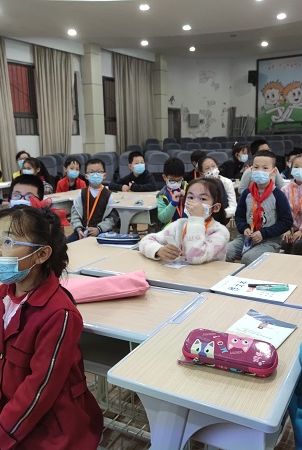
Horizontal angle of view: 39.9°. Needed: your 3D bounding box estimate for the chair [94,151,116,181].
[{"bbox_3d":[-0.986,-0.860,8.169,0.540,1.059,0.620,1,11,8],"label":"chair"}]

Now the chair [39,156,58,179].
[{"bbox_3d":[-1.939,-0.794,7.779,0.540,0.960,0.580,-1,12,0],"label":"chair"}]

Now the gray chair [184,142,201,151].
[{"bbox_3d":[1.152,-1.712,11.199,0.540,0.960,0.580,-2,12,-6],"label":"gray chair"}]

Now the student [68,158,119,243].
[{"bbox_3d":[-0.457,0.068,3.257,0.420,1.146,0.600,1,12,11],"label":"student"}]

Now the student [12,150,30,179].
[{"bbox_3d":[-1.549,-0.315,5.068,0.420,1.140,0.600,6,14,33],"label":"student"}]

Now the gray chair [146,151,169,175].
[{"bbox_3d":[0.123,-0.844,7.975,0.540,1.065,0.620,1,12,12],"label":"gray chair"}]

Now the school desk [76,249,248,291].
[{"bbox_3d":[0.070,0.540,1.935,0.610,0.720,0.410,5,13,26],"label":"school desk"}]

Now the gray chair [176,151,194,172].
[{"bbox_3d":[0.657,-0.840,7.877,0.540,1.077,0.620,2,12,14],"label":"gray chair"}]

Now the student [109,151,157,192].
[{"bbox_3d":[-0.140,-0.224,4.359,0.460,1.060,0.540,-1,12,0],"label":"student"}]

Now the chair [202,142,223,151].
[{"bbox_3d":[1.618,-1.670,11.184,0.540,1.030,0.620,2,12,16],"label":"chair"}]

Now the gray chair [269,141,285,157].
[{"bbox_3d":[3.273,-1.706,10.902,0.540,0.960,0.580,2,12,15],"label":"gray chair"}]

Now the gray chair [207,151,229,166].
[{"bbox_3d":[1.322,-0.921,8.079,0.540,0.960,0.580,-2,12,-3],"label":"gray chair"}]

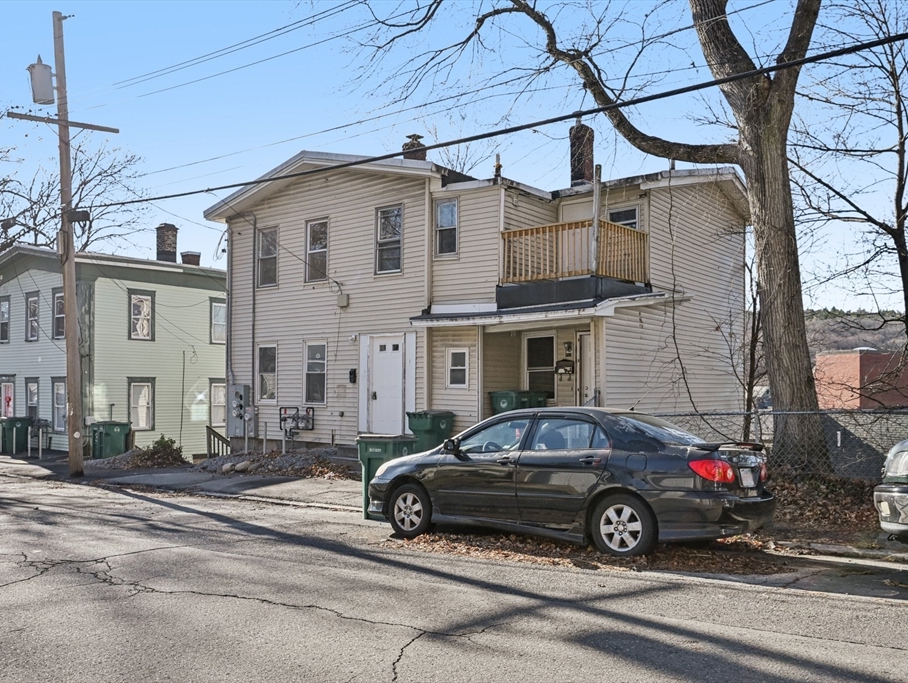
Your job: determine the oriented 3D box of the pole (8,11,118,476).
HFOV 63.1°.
[{"bbox_3d":[-8.990,-2.360,17.200,2.430,10.900,0.600,-1,-4,-44],"label":"pole"}]

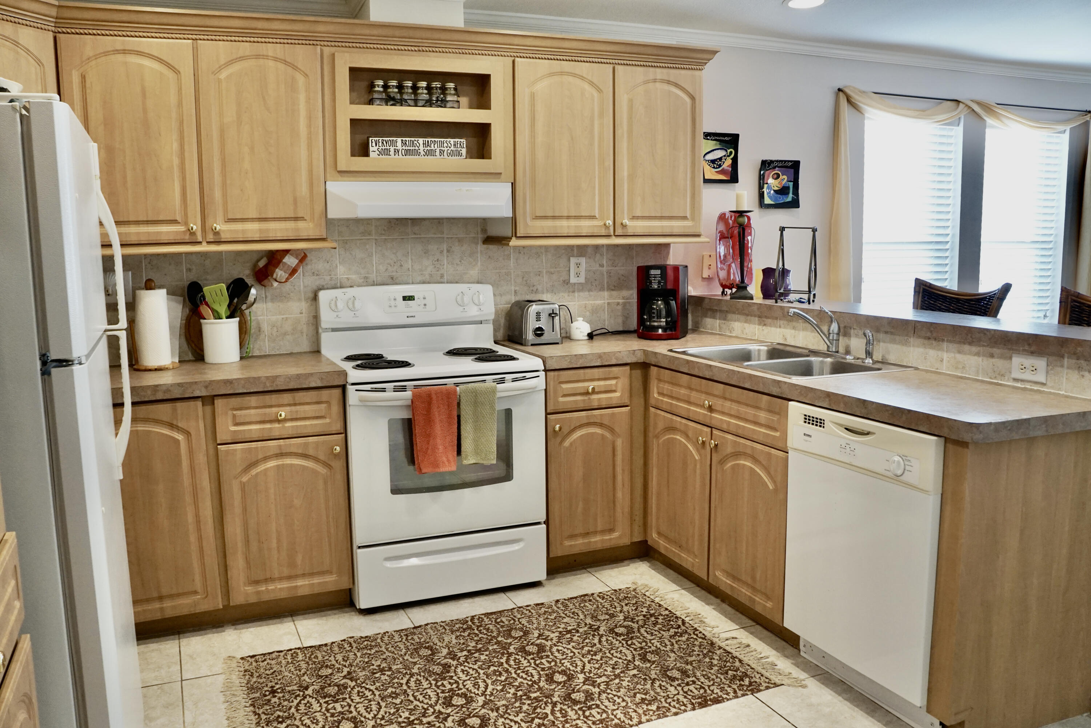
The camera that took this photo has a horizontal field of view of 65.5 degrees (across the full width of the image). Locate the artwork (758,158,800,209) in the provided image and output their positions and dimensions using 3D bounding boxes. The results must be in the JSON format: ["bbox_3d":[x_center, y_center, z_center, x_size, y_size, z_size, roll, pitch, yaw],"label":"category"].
[{"bbox_3d":[1.213,-0.929,4.394,0.246,0.251,0.030,-4,9,-23],"label":"artwork"}]

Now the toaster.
[{"bbox_3d":[-0.045,-0.193,3.821,0.173,0.186,0.261,-3,8,-14],"label":"toaster"}]

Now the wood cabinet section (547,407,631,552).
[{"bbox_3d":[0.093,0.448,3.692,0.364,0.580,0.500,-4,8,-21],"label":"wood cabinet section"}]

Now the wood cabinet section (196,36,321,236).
[{"bbox_3d":[-1.093,-0.824,3.276,0.426,0.714,0.310,-4,8,-21],"label":"wood cabinet section"}]

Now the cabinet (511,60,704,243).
[{"bbox_3d":[0.221,-0.924,3.798,0.934,0.758,0.337,-4,9,-23],"label":"cabinet"}]

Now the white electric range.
[{"bbox_3d":[-0.465,0.283,3.460,0.760,1.190,0.680,-4,8,-23],"label":"white electric range"}]

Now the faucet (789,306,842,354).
[{"bbox_3d":[1.016,-0.132,3.226,0.226,0.185,0.052,-4,9,-23],"label":"faucet"}]

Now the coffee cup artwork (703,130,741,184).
[{"bbox_3d":[0.863,-1.021,4.219,0.240,0.245,0.035,-4,8,-23],"label":"coffee cup artwork"}]

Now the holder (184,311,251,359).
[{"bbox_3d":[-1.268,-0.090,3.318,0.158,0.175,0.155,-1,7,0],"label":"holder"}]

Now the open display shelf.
[{"bbox_3d":[-0.532,-0.982,3.452,0.680,0.445,0.340,-4,8,-23],"label":"open display shelf"}]

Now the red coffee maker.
[{"bbox_3d":[0.555,-0.299,3.976,0.201,0.336,0.236,2,9,18],"label":"red coffee maker"}]

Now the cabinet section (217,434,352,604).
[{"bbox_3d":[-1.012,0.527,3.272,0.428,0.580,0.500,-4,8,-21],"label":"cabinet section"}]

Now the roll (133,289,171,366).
[{"bbox_3d":[-1.453,-0.136,3.140,0.120,0.280,0.120,-4,8,-23],"label":"roll"}]

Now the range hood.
[{"bbox_3d":[-0.518,-0.654,3.435,0.757,0.145,0.475,-4,8,-23],"label":"range hood"}]

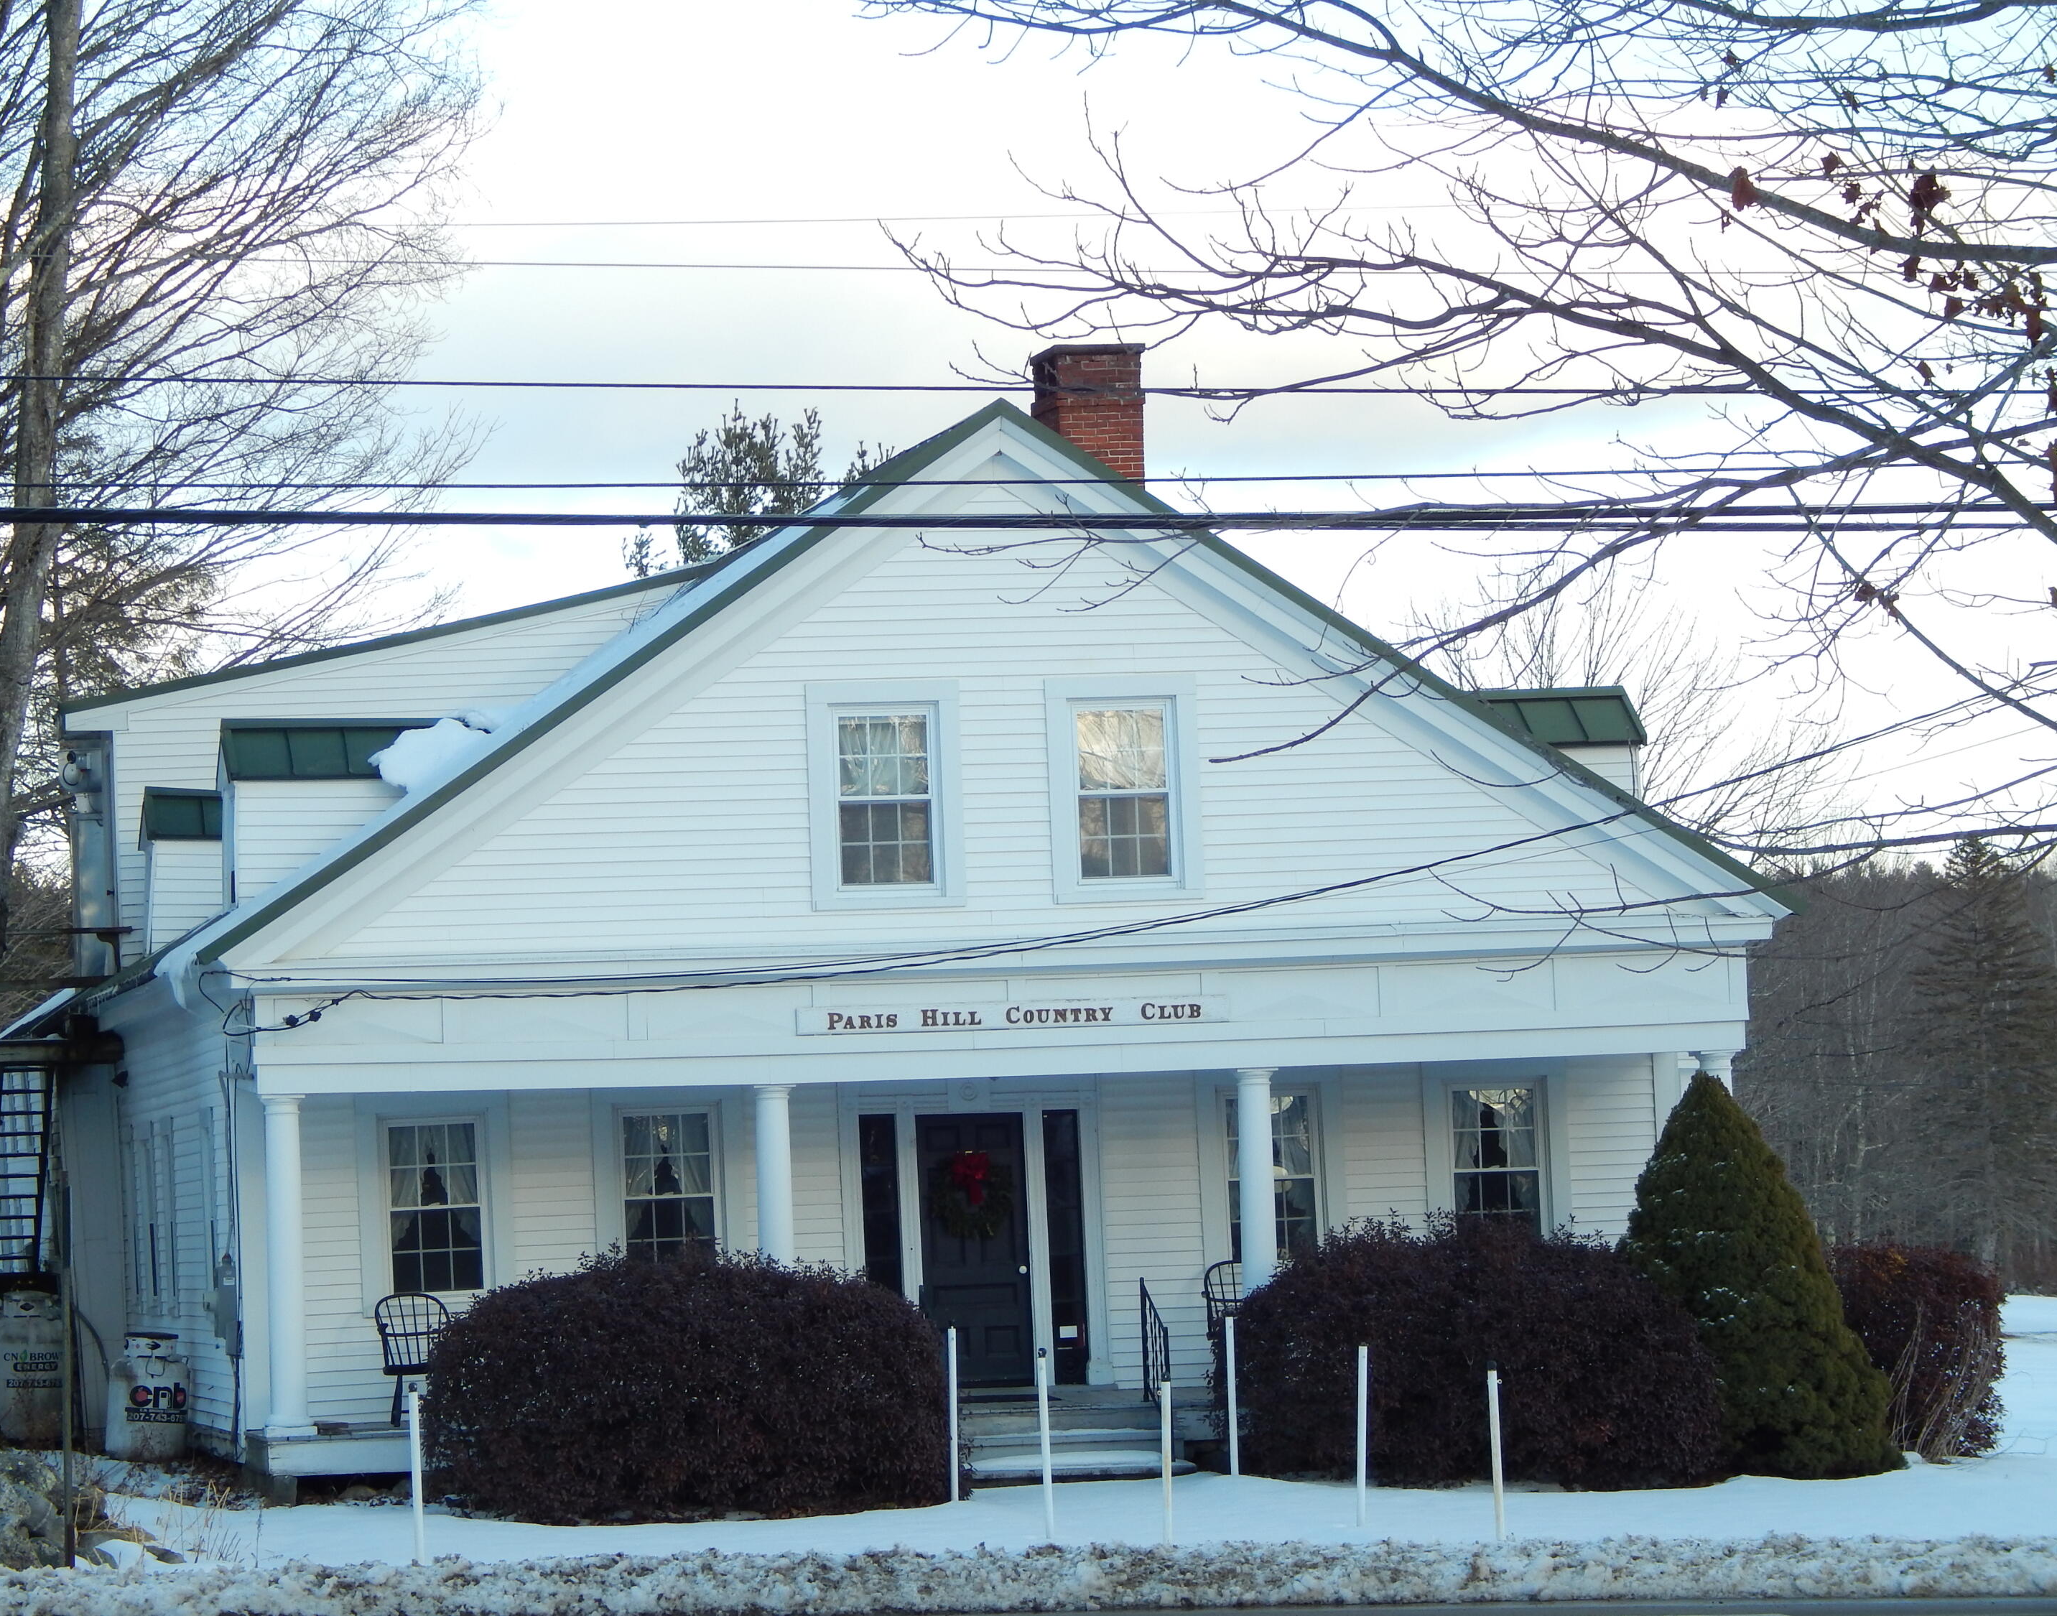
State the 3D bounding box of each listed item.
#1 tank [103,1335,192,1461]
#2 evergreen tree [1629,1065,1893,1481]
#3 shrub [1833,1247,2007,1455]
[{"bbox_3d":[-6.758,4.520,55.000,0.630,1.000,0.630,-1,-4,-23],"label":"tank"},{"bbox_3d":[5.223,3.328,51.000,1.950,2.830,1.950,-2,-3,0],"label":"evergreen tree"},{"bbox_3d":[6.611,4.073,53.700,1.420,1.620,1.450,-2,-3,-12],"label":"shrub"}]

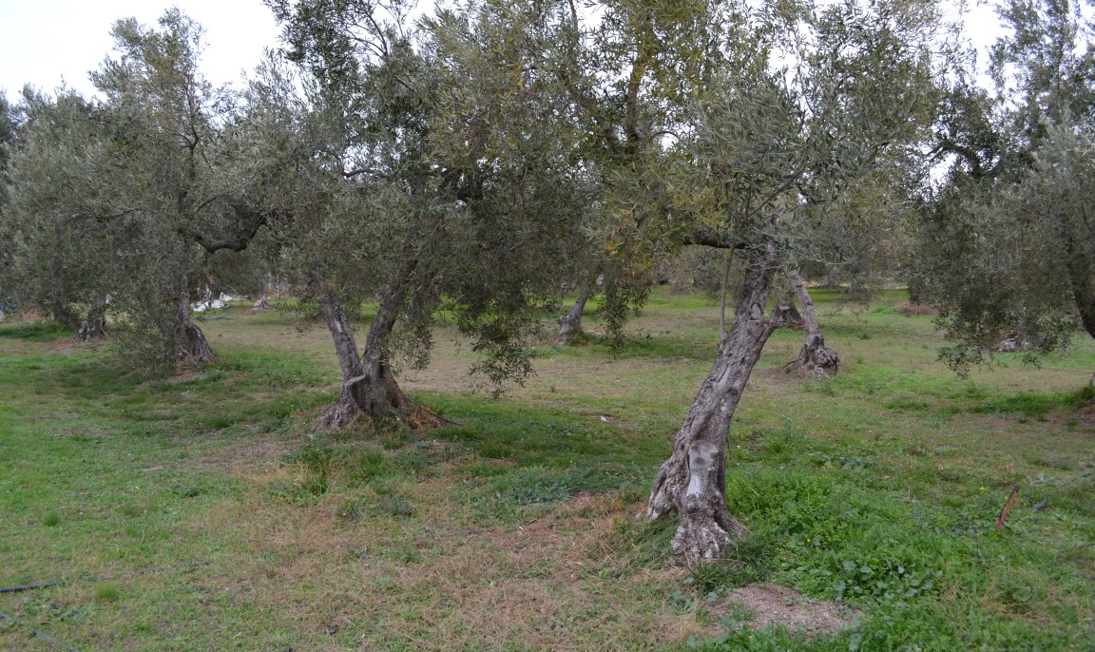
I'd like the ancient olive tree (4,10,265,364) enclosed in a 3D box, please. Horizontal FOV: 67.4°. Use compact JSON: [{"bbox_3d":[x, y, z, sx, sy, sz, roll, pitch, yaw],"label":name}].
[{"bbox_3d":[-6.766,-2.205,13.234,3.980,5.595,3.900,-2,5,-27],"label":"ancient olive tree"}]

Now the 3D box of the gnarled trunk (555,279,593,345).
[{"bbox_3d":[0.548,-0.305,16.567,0.769,1.287,0.650,0,4,2],"label":"gnarled trunk"}]

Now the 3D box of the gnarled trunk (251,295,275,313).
[{"bbox_3d":[-9.508,-0.785,27.405,0.720,0.556,0.650,-2,5,-19],"label":"gnarled trunk"}]

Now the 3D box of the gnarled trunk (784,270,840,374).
[{"bbox_3d":[3.977,-0.099,12.276,0.761,1.545,0.700,1,5,18],"label":"gnarled trunk"}]

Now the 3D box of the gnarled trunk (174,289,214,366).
[{"bbox_3d":[-5.812,-0.017,13.470,0.575,1.196,0.620,-2,5,-23],"label":"gnarled trunk"}]

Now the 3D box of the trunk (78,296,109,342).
[{"bbox_3d":[-9.658,-0.180,17.402,0.600,0.908,0.620,-2,5,-29],"label":"trunk"}]

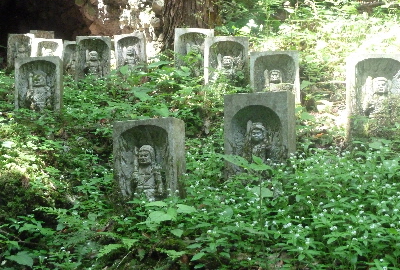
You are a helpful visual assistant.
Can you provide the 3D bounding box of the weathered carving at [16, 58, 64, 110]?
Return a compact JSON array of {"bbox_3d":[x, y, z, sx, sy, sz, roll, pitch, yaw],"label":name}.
[{"bbox_3d":[-1.508,-0.441,6.873,0.420,0.560,0.180,0,-5,2],"label":"weathered carving"}]

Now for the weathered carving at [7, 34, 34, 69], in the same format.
[{"bbox_3d":[-2.922,-1.357,11.970,0.420,0.560,0.180,0,-5,2],"label":"weathered carving"}]

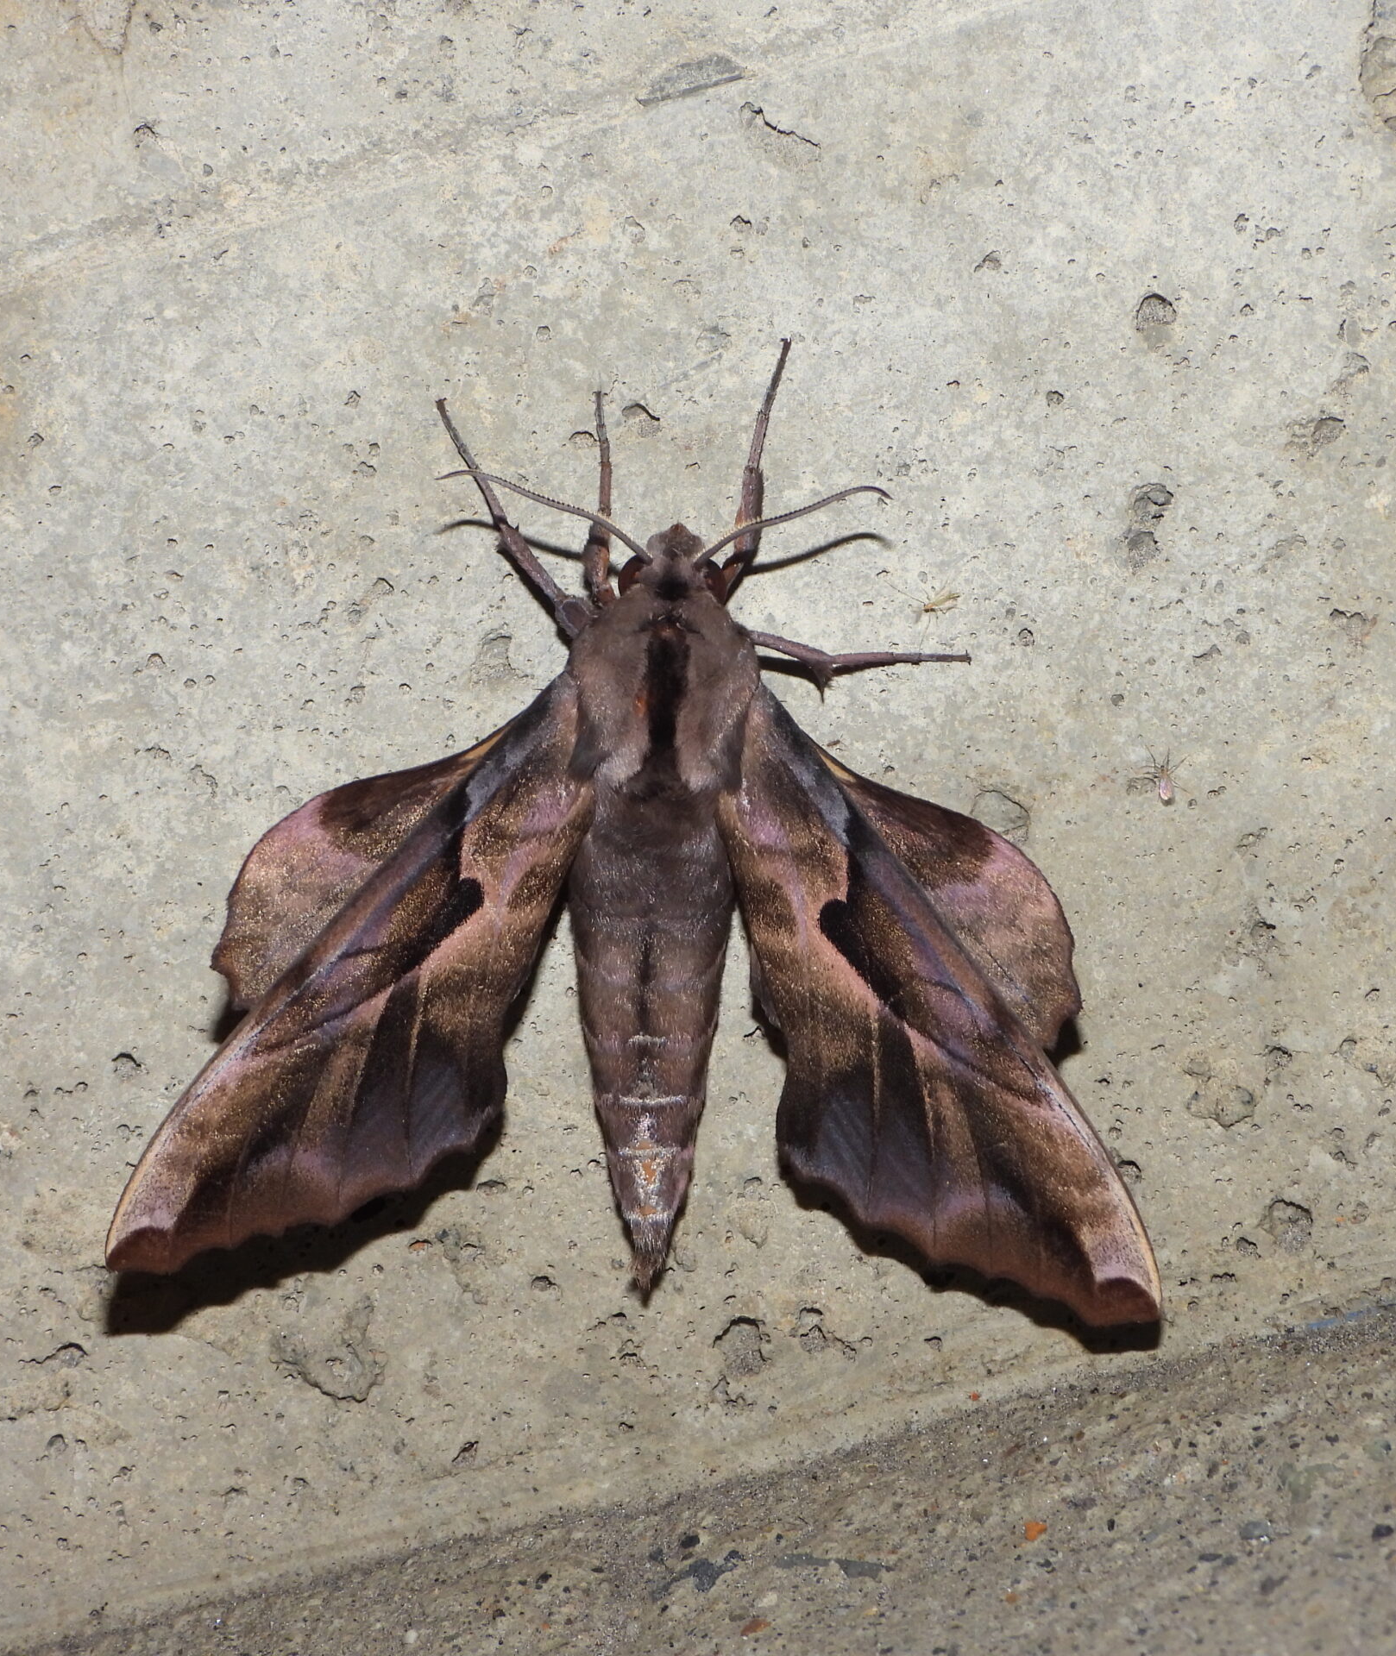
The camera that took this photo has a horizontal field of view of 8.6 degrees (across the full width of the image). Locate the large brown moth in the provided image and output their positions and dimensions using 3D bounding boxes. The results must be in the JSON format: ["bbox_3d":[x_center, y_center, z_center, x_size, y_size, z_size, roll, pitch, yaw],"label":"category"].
[{"bbox_3d":[-0.003,-0.001,0.605,0.069,0.064,0.020,3,0,0],"label":"large brown moth"}]

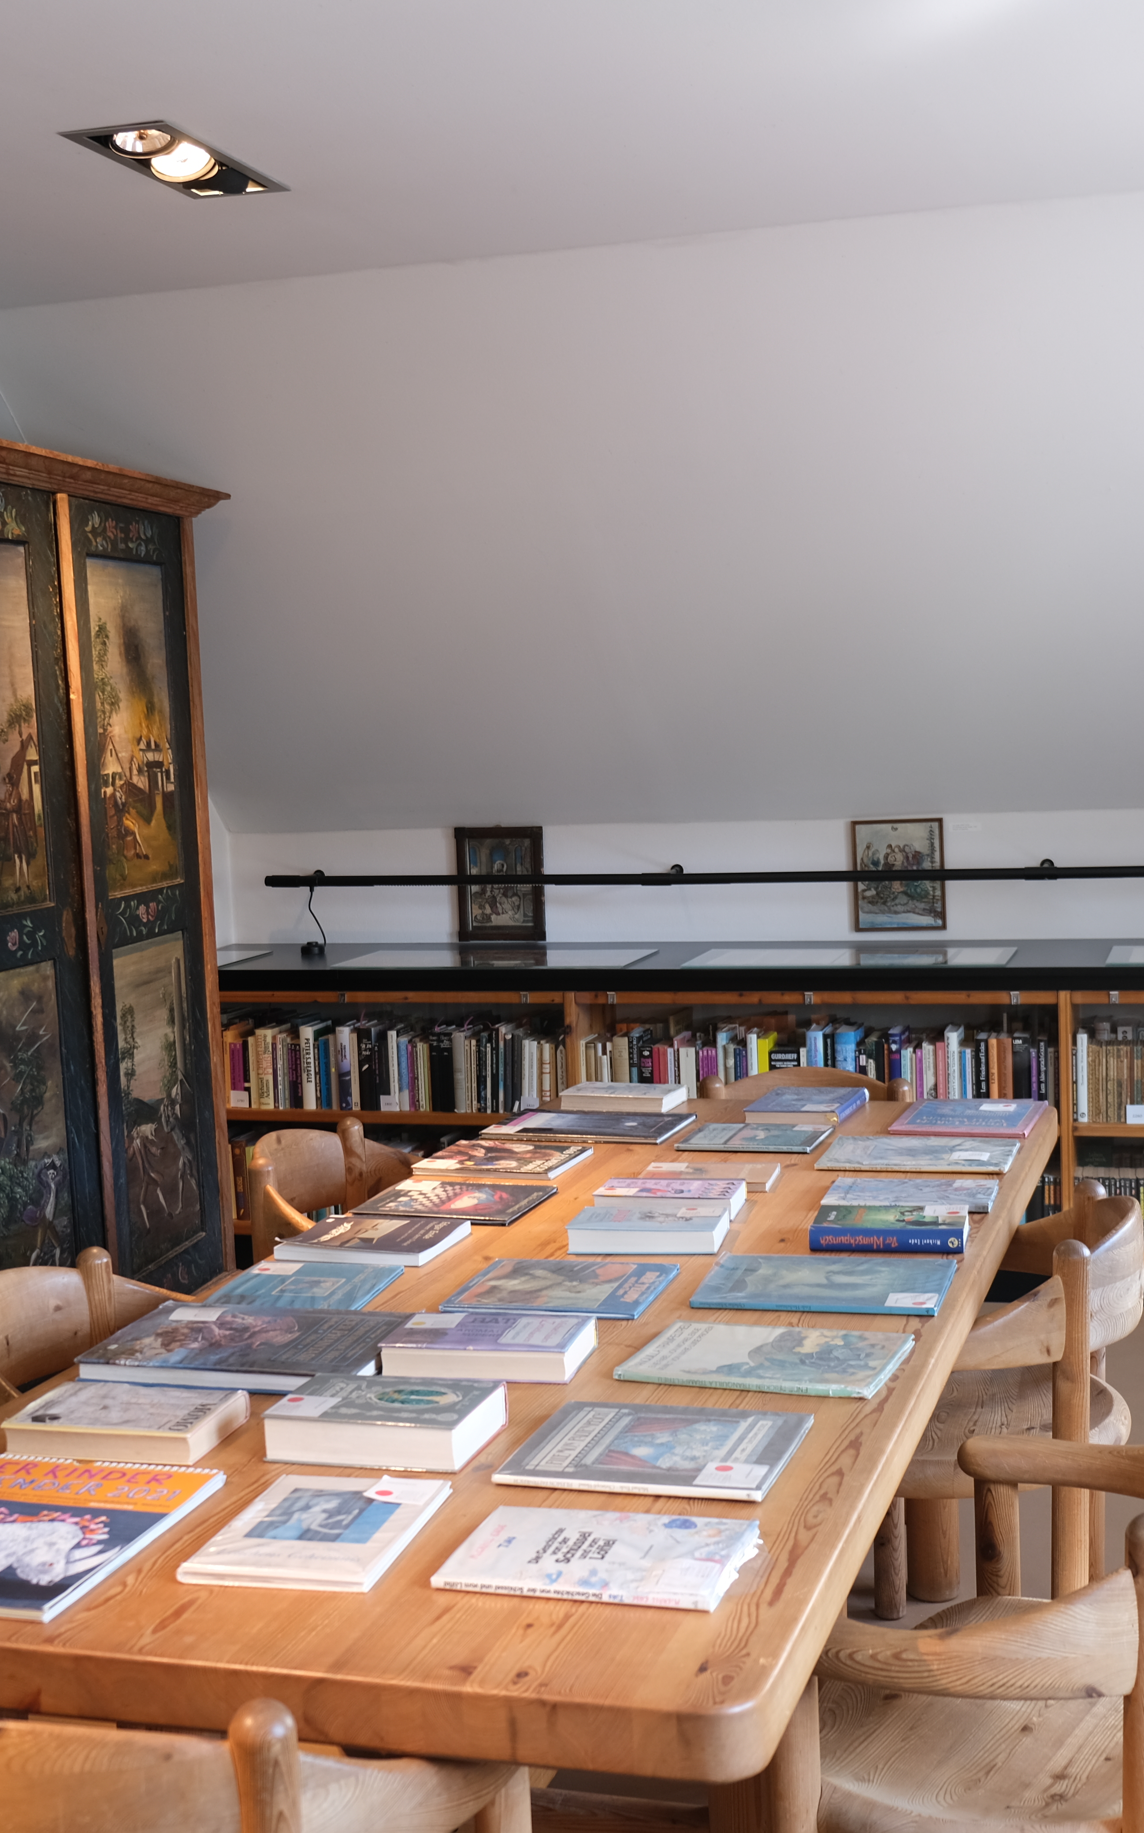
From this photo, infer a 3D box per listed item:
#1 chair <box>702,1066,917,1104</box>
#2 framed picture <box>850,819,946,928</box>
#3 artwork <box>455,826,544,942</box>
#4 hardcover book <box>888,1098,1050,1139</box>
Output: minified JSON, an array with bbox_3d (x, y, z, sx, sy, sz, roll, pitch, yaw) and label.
[{"bbox_3d":[0.456,0.725,4.201,0.550,0.750,0.500,-1,5,18],"label":"chair"},{"bbox_3d":[0.964,-0.118,6.069,0.267,0.327,0.020,-1,5,17],"label":"framed picture"},{"bbox_3d":[-0.223,-0.098,6.436,0.284,0.356,0.025,-1,5,17],"label":"artwork"},{"bbox_3d":[0.743,0.377,3.839,0.242,0.014,0.300,-1,5,18],"label":"hardcover book"}]

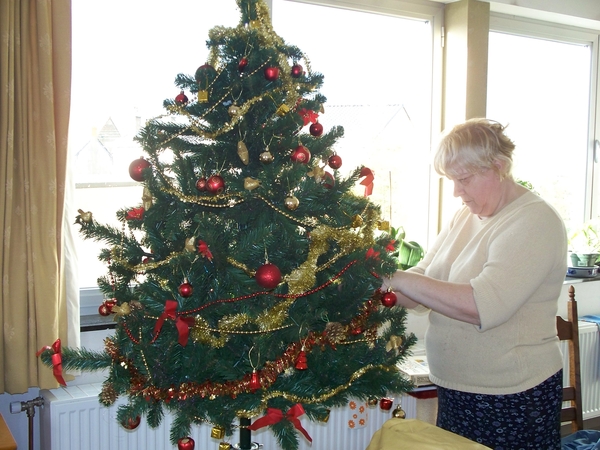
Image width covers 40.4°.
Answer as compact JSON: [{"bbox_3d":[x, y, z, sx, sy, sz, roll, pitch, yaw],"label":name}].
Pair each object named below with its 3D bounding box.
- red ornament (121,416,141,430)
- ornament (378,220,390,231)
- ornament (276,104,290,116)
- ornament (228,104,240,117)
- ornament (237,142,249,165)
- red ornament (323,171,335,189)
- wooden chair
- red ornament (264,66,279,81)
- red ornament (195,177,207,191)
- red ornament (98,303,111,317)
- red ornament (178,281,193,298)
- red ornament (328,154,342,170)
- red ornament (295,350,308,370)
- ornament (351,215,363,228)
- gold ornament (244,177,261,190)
[{"bbox_3d":[-0.449,0.517,2.170,0.054,0.058,0.054,1,4,0],"label":"red ornament"},{"bbox_3d":[0.217,0.001,2.090,0.028,0.026,0.026,0,5,-6],"label":"ornament"},{"bbox_3d":[-0.040,-0.280,1.990,0.028,0.028,0.028,1,5,-1],"label":"ornament"},{"bbox_3d":[-0.176,-0.306,2.180,0.034,0.037,0.034,1,4,0],"label":"ornament"},{"bbox_3d":[-0.145,-0.183,2.070,0.027,0.062,0.025,-12,4,0],"label":"ornament"},{"bbox_3d":[0.069,-0.112,2.040,0.042,0.044,0.042,1,4,0],"label":"red ornament"},{"bbox_3d":[0.922,0.743,2.851,0.450,0.980,0.490,-1,5,-22],"label":"wooden chair"},{"bbox_3d":[-0.075,-0.400,2.150,0.037,0.038,0.037,1,4,0],"label":"red ornament"},{"bbox_3d":[-0.250,-0.104,2.050,0.030,0.033,0.030,1,5,0],"label":"red ornament"},{"bbox_3d":[-0.508,0.222,2.120,0.031,0.034,0.031,1,4,0],"label":"red ornament"},{"bbox_3d":[-0.274,0.154,1.950,0.034,0.041,0.034,0,5,-8],"label":"red ornament"},{"bbox_3d":[0.090,-0.159,2.070,0.035,0.039,0.035,1,5,2],"label":"red ornament"},{"bbox_3d":[0.003,0.306,1.840,0.029,0.044,0.029,1,4,0],"label":"red ornament"},{"bbox_3d":[0.140,-0.009,2.020,0.028,0.031,0.027,1,5,4],"label":"ornament"},{"bbox_3d":[-0.113,-0.098,1.930,0.038,0.034,0.029,1,4,0],"label":"gold ornament"}]

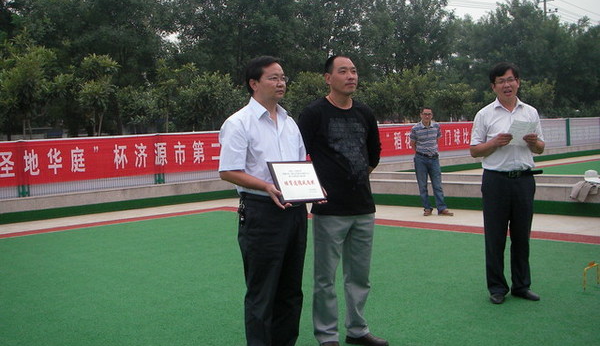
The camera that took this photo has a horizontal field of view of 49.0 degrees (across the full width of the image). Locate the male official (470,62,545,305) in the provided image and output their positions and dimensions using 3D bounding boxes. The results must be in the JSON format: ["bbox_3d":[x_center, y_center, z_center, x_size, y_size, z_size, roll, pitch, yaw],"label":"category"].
[{"bbox_3d":[1.584,0.073,5.076,0.550,1.770,0.420,-3,3,-3],"label":"male official"}]

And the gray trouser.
[{"bbox_3d":[0.259,0.567,3.992,0.410,0.910,0.310,-4,3,-29],"label":"gray trouser"}]

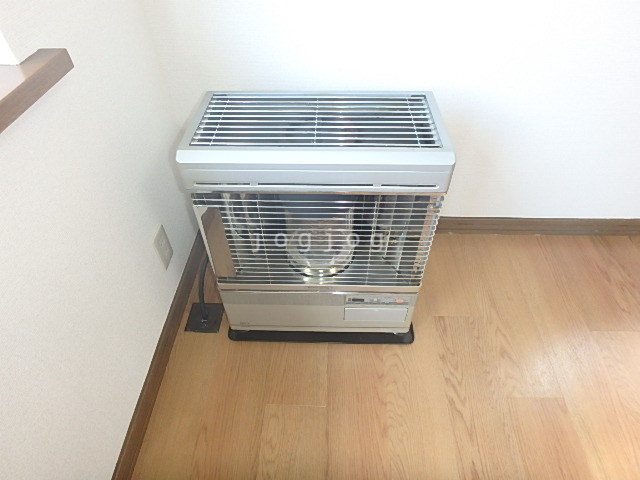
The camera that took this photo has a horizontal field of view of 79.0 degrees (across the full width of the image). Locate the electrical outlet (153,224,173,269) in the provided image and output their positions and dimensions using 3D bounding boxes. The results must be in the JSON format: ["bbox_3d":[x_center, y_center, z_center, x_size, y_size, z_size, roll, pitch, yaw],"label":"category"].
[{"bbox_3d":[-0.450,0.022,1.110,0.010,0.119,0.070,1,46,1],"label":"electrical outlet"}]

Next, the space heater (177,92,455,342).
[{"bbox_3d":[0.000,-0.018,0.986,0.525,0.620,0.280,1,46,2],"label":"space heater"}]

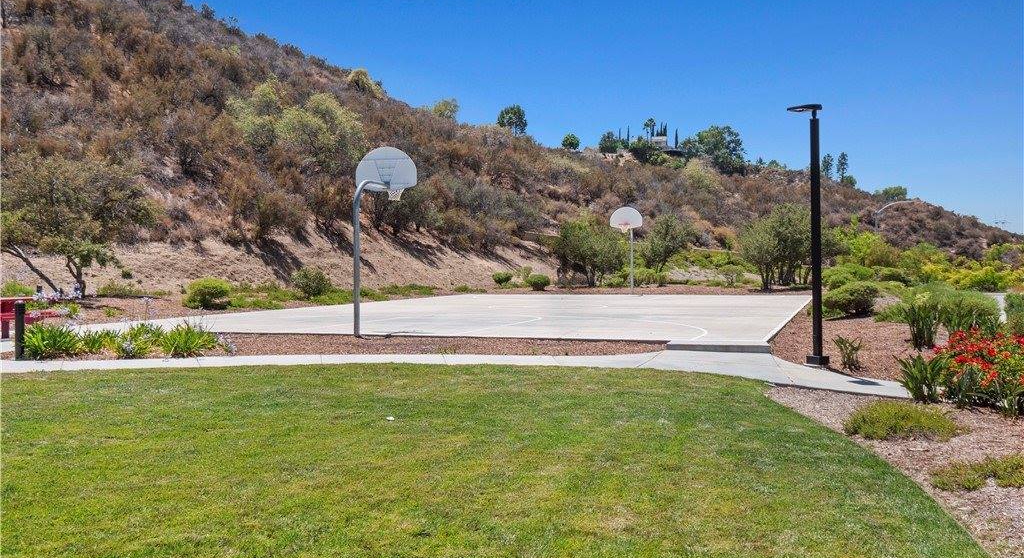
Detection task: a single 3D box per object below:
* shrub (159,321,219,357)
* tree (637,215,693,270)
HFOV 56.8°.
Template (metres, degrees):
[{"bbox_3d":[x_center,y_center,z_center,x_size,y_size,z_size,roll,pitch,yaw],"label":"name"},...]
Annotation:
[{"bbox_3d":[-5.400,1.010,15.800,1.000,0.600,0.880,-1,1,0],"label":"shrub"},{"bbox_3d":[9.273,-2.077,57.000,3.400,3.850,3.300,0,1,0],"label":"tree"}]

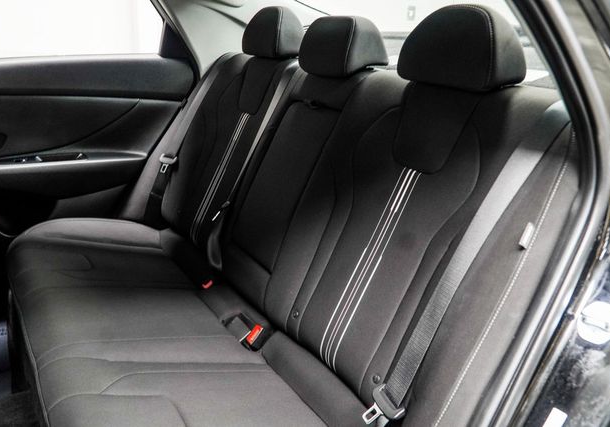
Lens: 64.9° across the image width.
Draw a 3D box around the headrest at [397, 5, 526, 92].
[{"bbox_3d":[0.303,-0.328,0.935,0.122,0.145,0.250,-14,28,-33],"label":"headrest"}]

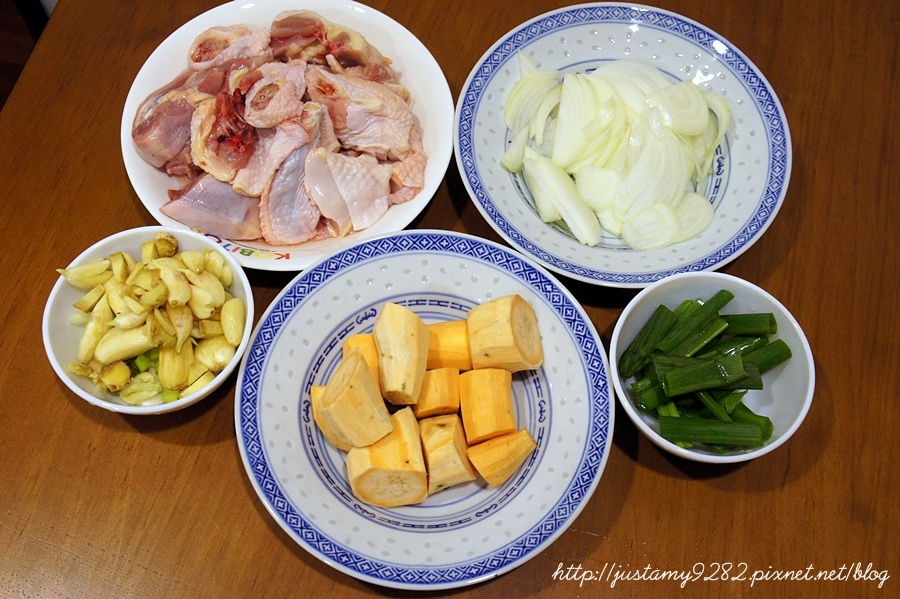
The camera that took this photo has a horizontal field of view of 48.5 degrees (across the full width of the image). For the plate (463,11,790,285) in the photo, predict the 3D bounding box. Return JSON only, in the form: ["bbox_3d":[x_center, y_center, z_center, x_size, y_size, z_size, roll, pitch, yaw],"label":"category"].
[{"bbox_3d":[0.114,-0.102,0.678,0.224,0.032,0.224,0,66,0],"label":"plate"}]

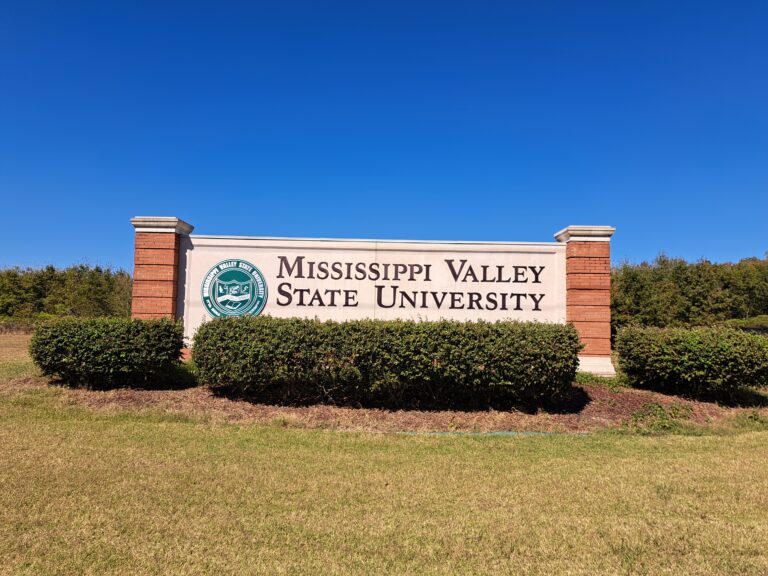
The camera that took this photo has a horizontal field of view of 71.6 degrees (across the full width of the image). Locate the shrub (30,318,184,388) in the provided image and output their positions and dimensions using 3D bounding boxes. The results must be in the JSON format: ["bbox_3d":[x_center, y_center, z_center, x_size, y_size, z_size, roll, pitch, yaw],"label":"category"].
[{"bbox_3d":[-5.550,1.274,10.684,2.650,1.340,1.300,1,-4,0],"label":"shrub"}]

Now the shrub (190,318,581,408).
[{"bbox_3d":[0.025,1.343,9.834,6.900,1.480,1.300,1,-4,0],"label":"shrub"}]

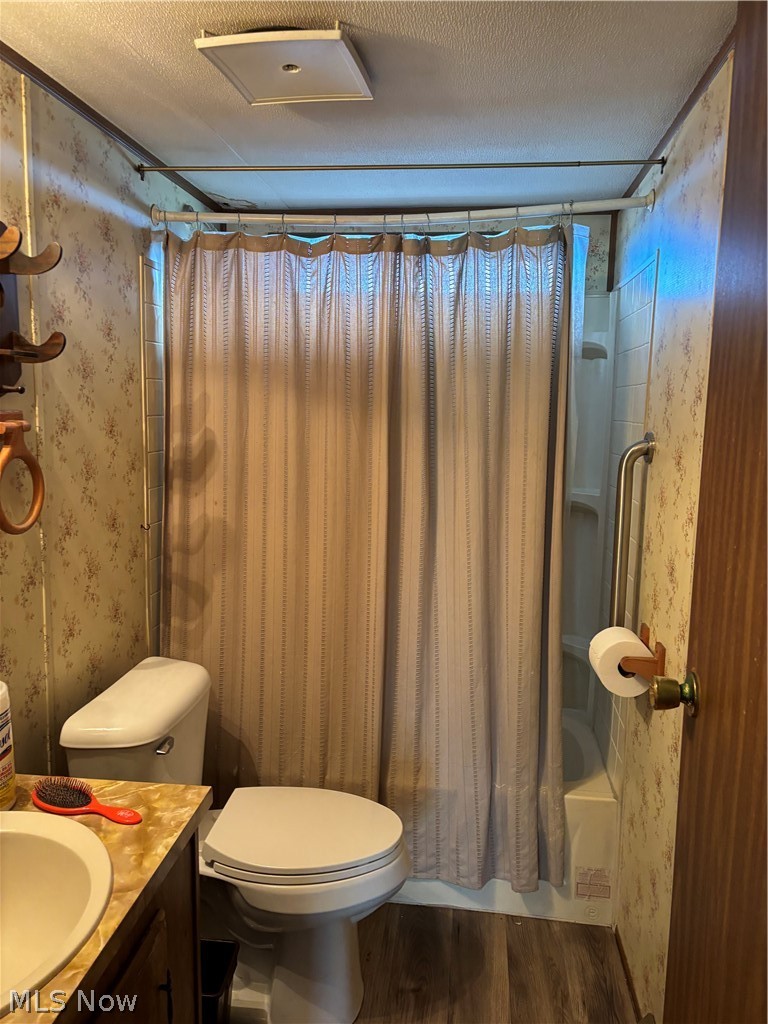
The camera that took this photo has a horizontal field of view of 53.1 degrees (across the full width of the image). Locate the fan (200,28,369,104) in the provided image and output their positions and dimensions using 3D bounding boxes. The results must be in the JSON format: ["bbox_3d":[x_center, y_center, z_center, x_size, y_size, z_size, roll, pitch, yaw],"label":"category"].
[{"bbox_3d":[-0.182,-0.890,1.533,0.270,0.042,0.266,3,8,10],"label":"fan"}]

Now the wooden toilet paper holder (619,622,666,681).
[{"bbox_3d":[0.580,0.333,1.795,0.100,0.100,0.205,2,8,7],"label":"wooden toilet paper holder"}]

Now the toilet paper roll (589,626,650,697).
[{"bbox_3d":[0.556,0.350,1.793,0.124,0.124,0.112,2,8,7],"label":"toilet paper roll"}]

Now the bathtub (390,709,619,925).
[{"bbox_3d":[0.013,0.914,2.559,1.370,0.370,0.685,2,8,7],"label":"bathtub"}]

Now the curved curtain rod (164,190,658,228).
[{"bbox_3d":[0.020,-0.815,2.093,1.370,0.085,0.110,2,8,7],"label":"curved curtain rod"}]

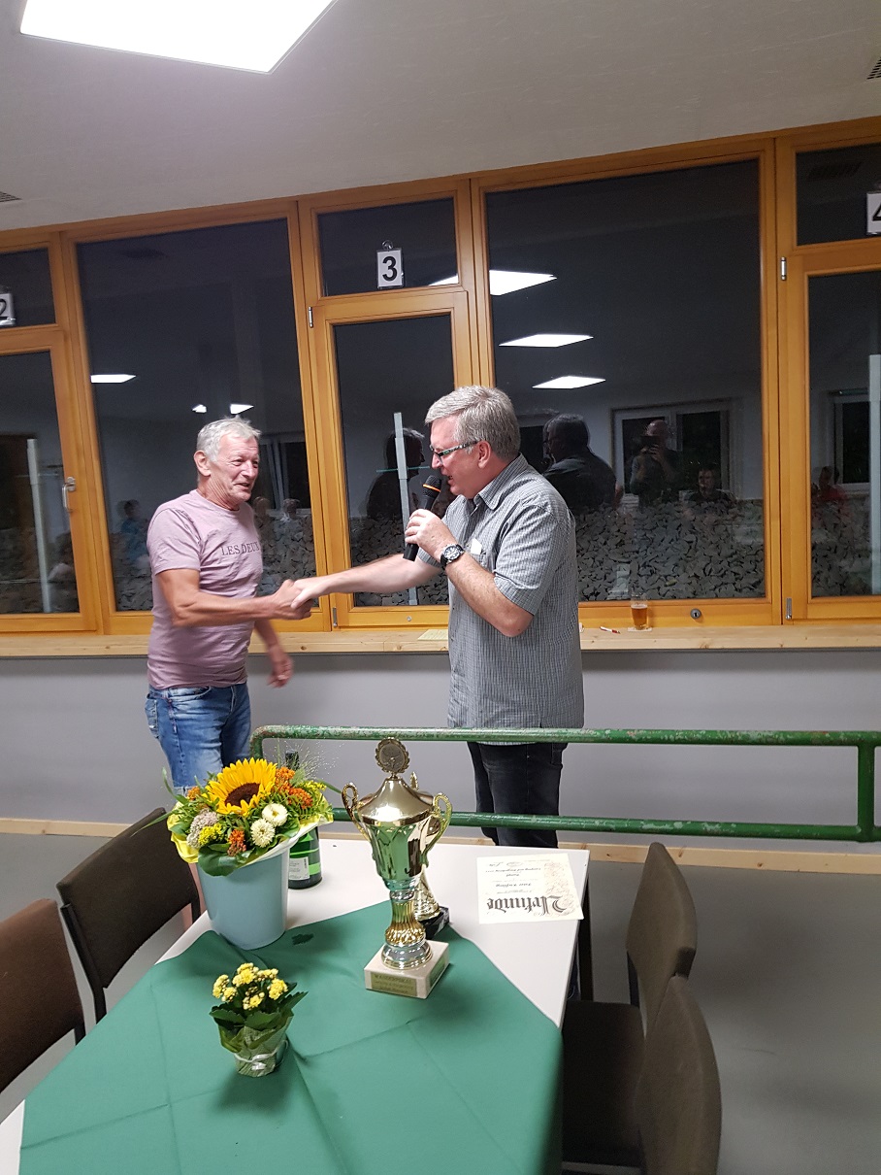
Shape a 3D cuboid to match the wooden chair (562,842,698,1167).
[{"bbox_3d":[0.238,0.999,1.813,0.540,0.820,0.470,-2,8,12],"label":"wooden chair"}]

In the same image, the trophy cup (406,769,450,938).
[{"bbox_3d":[-0.040,0.525,1.763,0.100,0.325,0.100,2,10,35],"label":"trophy cup"}]

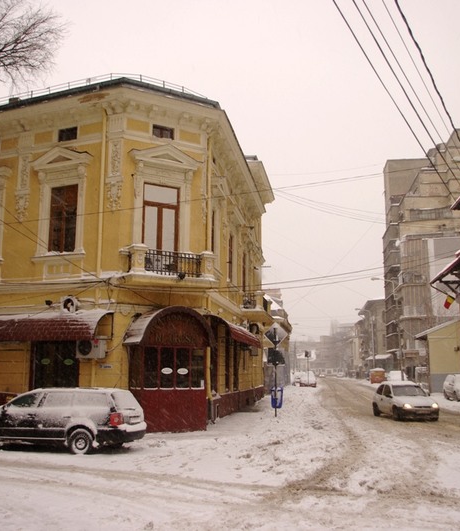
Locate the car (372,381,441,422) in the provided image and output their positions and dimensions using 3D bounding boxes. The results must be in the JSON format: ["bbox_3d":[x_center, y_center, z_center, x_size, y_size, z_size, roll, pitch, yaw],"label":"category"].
[{"bbox_3d":[7.244,5.608,24.817,1.620,1.430,3.750,1,-10,-4],"label":"car"}]

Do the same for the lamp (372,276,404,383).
[{"bbox_3d":[16.053,6.802,60.745,2.800,11.200,0.400,-1,-10,9],"label":"lamp"}]

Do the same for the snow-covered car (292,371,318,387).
[{"bbox_3d":[8.104,12.038,62.372,1.750,1.500,4.200,-1,-10,10],"label":"snow-covered car"}]

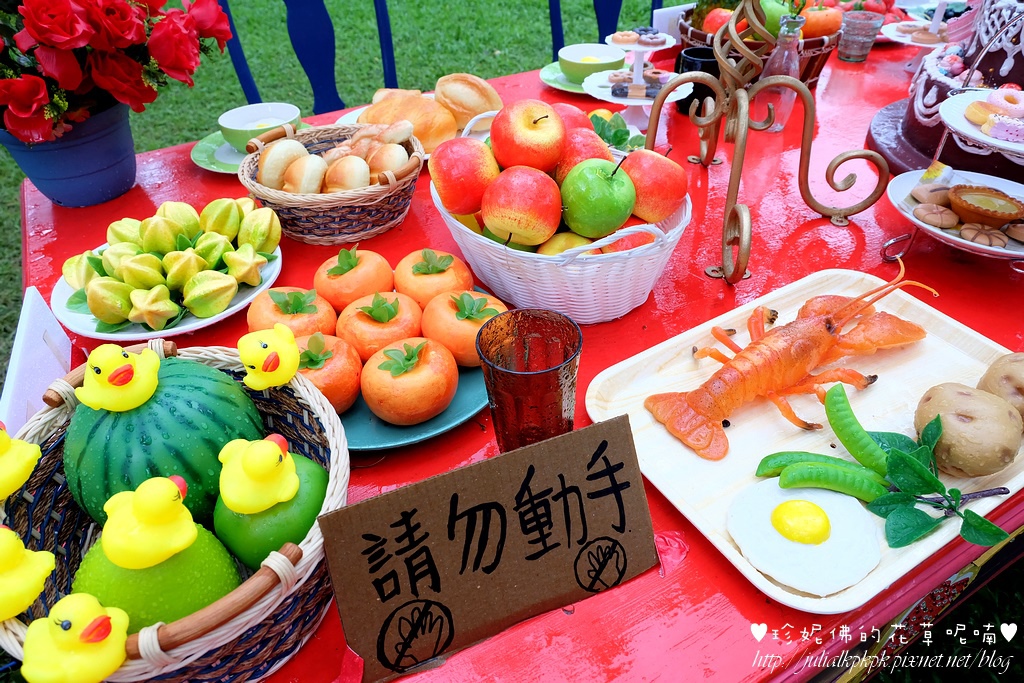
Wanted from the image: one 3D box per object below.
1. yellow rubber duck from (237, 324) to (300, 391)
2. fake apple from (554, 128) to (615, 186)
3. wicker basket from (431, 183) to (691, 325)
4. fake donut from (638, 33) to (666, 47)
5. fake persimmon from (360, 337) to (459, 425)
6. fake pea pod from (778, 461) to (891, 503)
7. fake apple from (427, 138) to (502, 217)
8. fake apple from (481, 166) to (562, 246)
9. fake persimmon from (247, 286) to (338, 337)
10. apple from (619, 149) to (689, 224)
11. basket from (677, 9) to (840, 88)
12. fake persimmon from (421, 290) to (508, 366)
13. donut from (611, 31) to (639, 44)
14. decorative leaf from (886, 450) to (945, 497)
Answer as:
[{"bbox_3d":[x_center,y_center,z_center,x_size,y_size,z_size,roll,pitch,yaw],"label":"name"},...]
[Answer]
[{"bbox_3d":[-0.168,0.010,0.471,0.047,0.045,0.048,-53,41,-1],"label":"yellow rubber duck"},{"bbox_3d":[0.071,-0.187,0.720,0.076,0.072,0.076,-2,39,0],"label":"fake apple"},{"bbox_3d":[0.048,-0.129,0.728,0.246,0.110,0.287,-25,45,-27],"label":"wicker basket"},{"bbox_3d":[0.202,-0.431,0.975,0.041,0.014,0.041,-2,38,0],"label":"fake donut"},{"bbox_3d":[-0.080,0.031,0.538,0.076,0.065,0.076,-2,39,0],"label":"fake persimmon"},{"bbox_3d":[0.233,0.101,0.497,0.074,0.017,0.022,8,40,11],"label":"fake pea pod"},{"bbox_3d":[-0.050,-0.173,0.712,0.072,0.080,0.080,-29,0,16],"label":"fake apple"},{"bbox_3d":[0.009,-0.131,0.658,0.076,0.076,0.074,12,56,8],"label":"fake apple"},{"bbox_3d":[-0.192,-0.014,0.597,0.075,0.064,0.075,-2,39,0],"label":"fake persimmon"},{"bbox_3d":[0.146,-0.160,0.705,0.075,0.075,0.072,21,75,6],"label":"apple"},{"bbox_3d":[0.444,-0.538,1.239,0.288,0.102,0.285,-2,38,0],"label":"basket"},{"bbox_3d":[-0.041,-0.012,0.609,0.078,0.058,0.078,-2,38,0],"label":"fake persimmon"},{"bbox_3d":[0.160,-0.429,0.965,0.039,0.011,0.039,-2,39,0],"label":"donut"},{"bbox_3d":[0.279,0.091,0.473,0.031,0.014,0.050,-32,63,-32],"label":"decorative leaf"}]

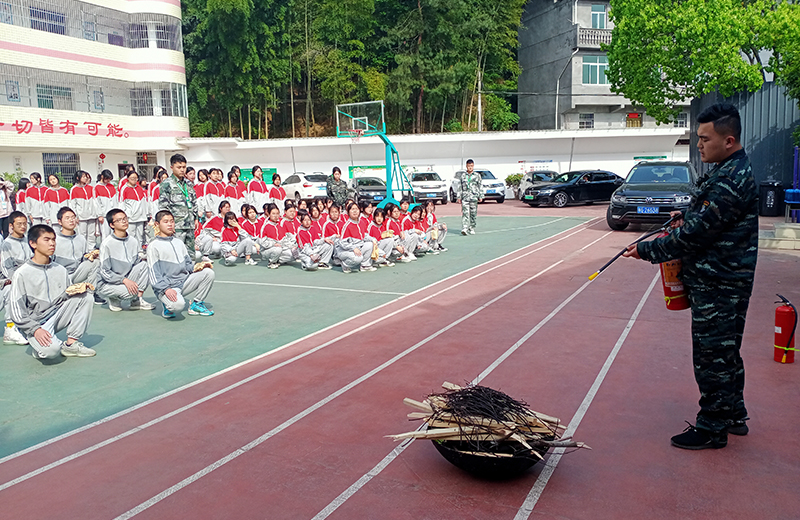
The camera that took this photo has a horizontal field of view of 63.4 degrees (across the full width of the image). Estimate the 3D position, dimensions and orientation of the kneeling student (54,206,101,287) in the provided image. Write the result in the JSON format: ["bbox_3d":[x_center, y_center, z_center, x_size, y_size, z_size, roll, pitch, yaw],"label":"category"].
[{"bbox_3d":[-3.900,-0.058,7.778,0.700,1.120,0.540,4,9,35],"label":"kneeling student"}]

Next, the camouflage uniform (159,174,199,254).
[{"bbox_3d":[-2.689,-0.321,8.001,0.340,1.430,0.520,6,10,42],"label":"camouflage uniform"}]

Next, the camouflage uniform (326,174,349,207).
[{"bbox_3d":[-1.404,-1.173,14.504,0.500,1.370,0.310,-2,7,-8],"label":"camouflage uniform"}]

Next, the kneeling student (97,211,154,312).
[{"bbox_3d":[-3.091,-0.009,7.268,0.660,1.110,0.500,3,8,30],"label":"kneeling student"}]

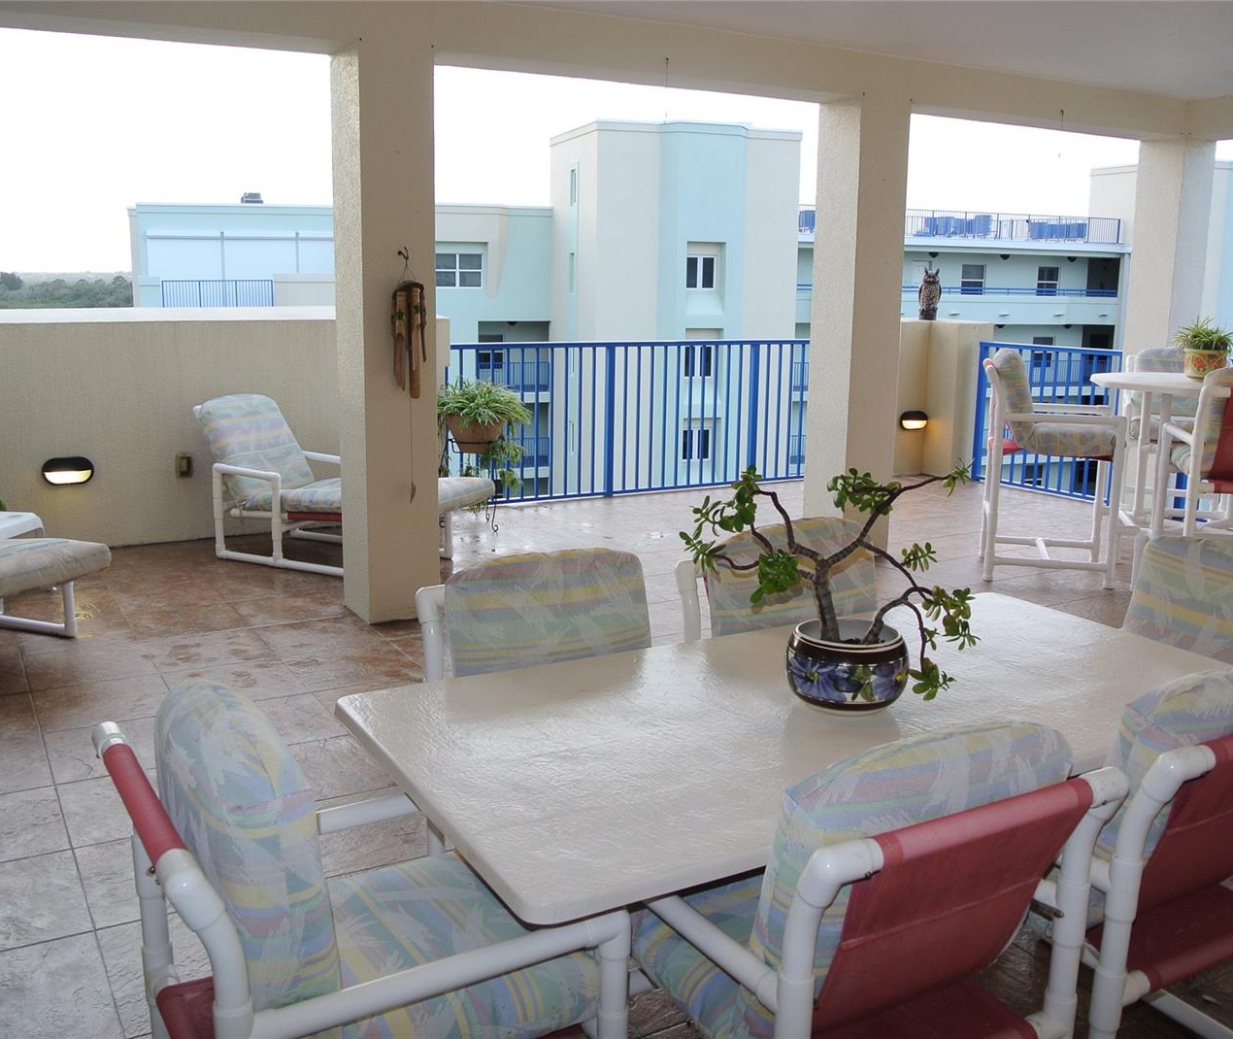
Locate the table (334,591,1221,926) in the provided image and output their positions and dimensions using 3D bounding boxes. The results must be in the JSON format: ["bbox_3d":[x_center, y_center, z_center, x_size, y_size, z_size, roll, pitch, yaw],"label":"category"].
[{"bbox_3d":[0.433,0.685,2.325,1.770,0.710,0.860,-6,13,-30],"label":"table"}]

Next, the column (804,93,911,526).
[{"bbox_3d":[1.331,-1.001,6.510,0.340,2.440,0.335,-6,13,-30],"label":"column"}]

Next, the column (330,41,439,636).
[{"bbox_3d":[-1.014,-0.767,5.135,0.335,2.430,0.335,-6,13,-30],"label":"column"}]

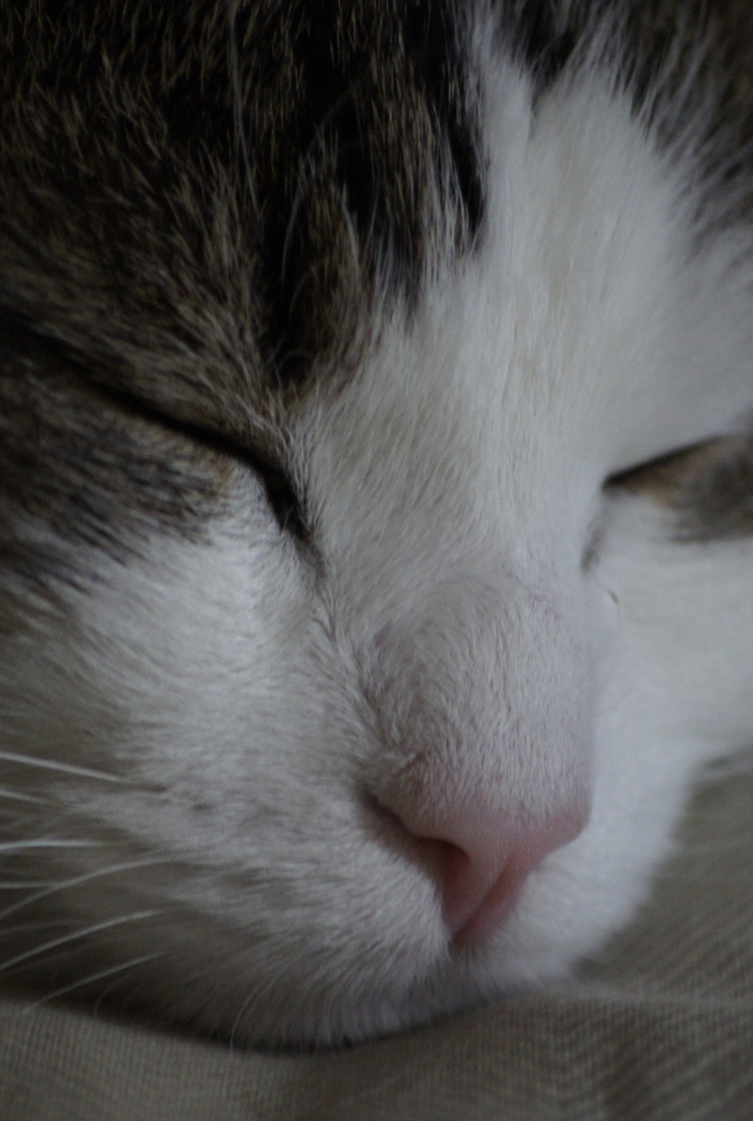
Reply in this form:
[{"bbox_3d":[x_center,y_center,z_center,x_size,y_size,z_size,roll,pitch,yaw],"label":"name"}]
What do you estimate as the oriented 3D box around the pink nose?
[{"bbox_3d":[0.008,0.025,1.120,0.015,0.011,0.010,-2,12,-25],"label":"pink nose"}]

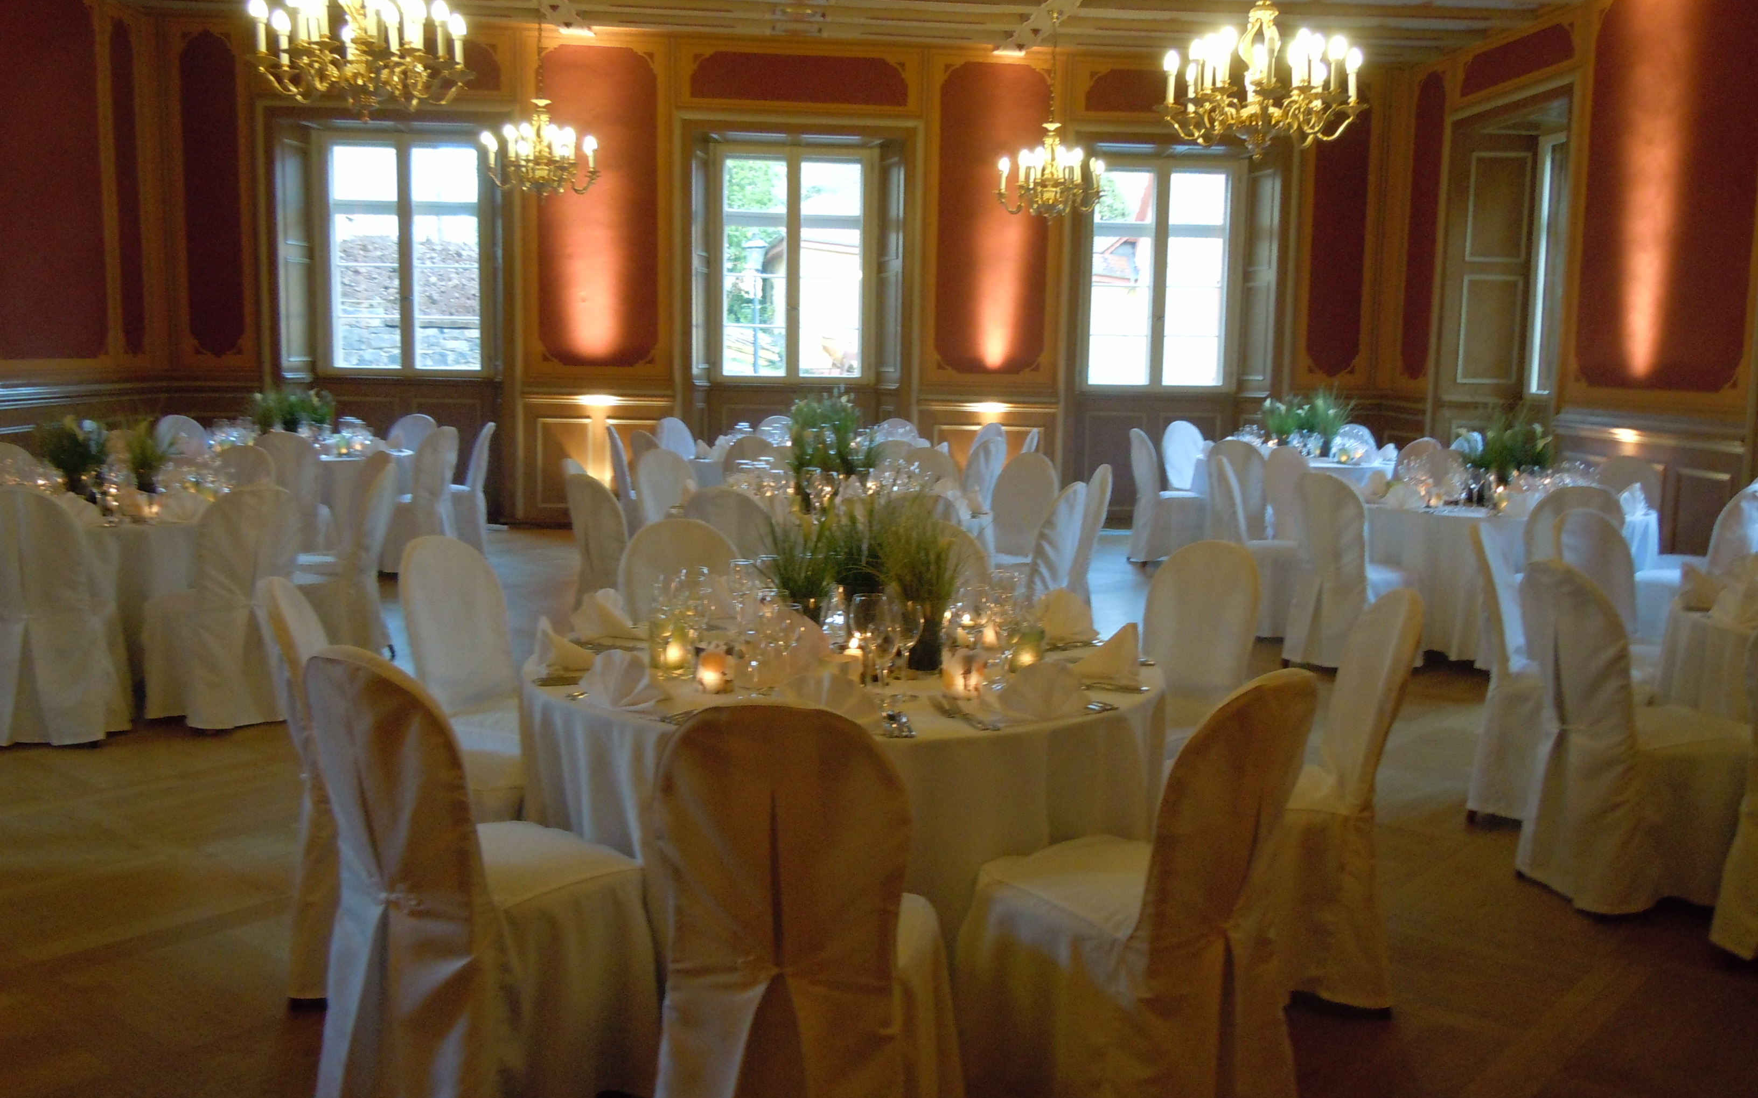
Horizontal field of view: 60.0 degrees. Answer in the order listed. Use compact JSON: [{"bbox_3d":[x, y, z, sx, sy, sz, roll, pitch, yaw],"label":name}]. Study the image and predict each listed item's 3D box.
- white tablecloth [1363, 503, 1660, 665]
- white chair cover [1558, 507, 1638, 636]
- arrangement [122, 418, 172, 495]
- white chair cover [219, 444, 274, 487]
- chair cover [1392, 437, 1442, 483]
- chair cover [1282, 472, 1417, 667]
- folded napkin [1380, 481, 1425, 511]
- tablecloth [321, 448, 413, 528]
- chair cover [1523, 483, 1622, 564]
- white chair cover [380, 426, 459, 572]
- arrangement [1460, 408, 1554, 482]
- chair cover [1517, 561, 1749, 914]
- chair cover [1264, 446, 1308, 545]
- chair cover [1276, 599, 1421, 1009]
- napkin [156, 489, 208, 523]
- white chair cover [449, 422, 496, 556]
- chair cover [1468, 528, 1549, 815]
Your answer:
[{"bbox_3d":[3.343,0.133,8.306,1.630,0.750,1.630,1,7,0],"label":"white tablecloth"},{"bbox_3d":[2.822,0.364,5.566,0.480,0.965,0.570,-3,8,-30],"label":"white chair cover"},{"bbox_3d":[-3.414,-0.405,7.113,0.240,0.389,0.240,1,7,0],"label":"arrangement"},{"bbox_3d":[-3.229,-0.021,7.610,0.420,0.970,0.540,1,8,-5],"label":"white chair cover"},{"bbox_3d":[3.651,-0.324,10.760,0.420,0.949,0.540,-3,8,-29],"label":"chair cover"},{"bbox_3d":[2.365,0.097,7.638,0.570,0.970,0.450,-6,10,-44],"label":"chair cover"},{"bbox_3d":[2.725,-0.290,7.909,0.200,0.140,0.130,7,9,36],"label":"folded napkin"},{"bbox_3d":[-4.056,-0.298,10.806,1.550,0.750,1.550,1,7,0],"label":"tablecloth"},{"bbox_3d":[3.240,0.159,7.264,0.450,0.970,0.540,3,8,14],"label":"chair cover"},{"bbox_3d":[-3.073,-0.326,10.018,0.560,0.965,0.455,5,8,25],"label":"white chair cover"},{"bbox_3d":[3.262,-0.470,7.799,0.460,0.460,0.440,4,8,22],"label":"arrangement"},{"bbox_3d":[2.173,0.502,4.382,0.570,0.965,0.480,-2,8,-21],"label":"chair cover"},{"bbox_3d":[2.702,-0.113,9.346,0.450,0.970,0.570,-4,8,-32],"label":"chair cover"},{"bbox_3d":[0.954,0.578,3.688,0.553,0.964,0.431,2,7,5],"label":"chair cover"},{"bbox_3d":[-3.007,-0.194,6.589,0.200,0.130,0.145,-3,8,-28],"label":"napkin"},{"bbox_3d":[-3.061,-0.421,11.031,0.570,0.970,0.450,-1,7,-14],"label":"white chair cover"},{"bbox_3d":[2.290,0.416,5.164,0.560,0.965,0.455,6,9,31],"label":"chair cover"}]

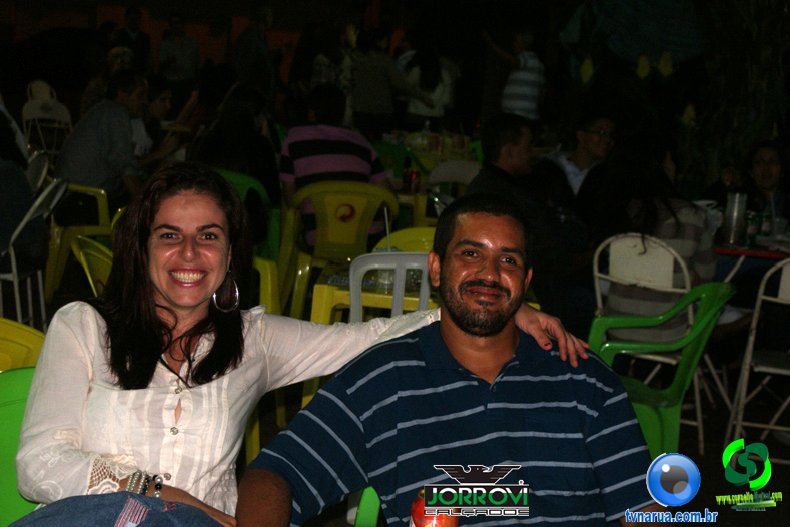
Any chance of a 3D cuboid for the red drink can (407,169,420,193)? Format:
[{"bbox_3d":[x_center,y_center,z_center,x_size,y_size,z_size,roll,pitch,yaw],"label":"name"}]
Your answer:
[{"bbox_3d":[0.090,-0.399,7.150,0.066,0.122,0.066,3,8,0],"label":"red drink can"}]

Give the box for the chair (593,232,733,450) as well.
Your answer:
[{"bbox_3d":[1.048,0.260,5.628,0.430,0.800,0.470,8,10,33],"label":"chair"}]

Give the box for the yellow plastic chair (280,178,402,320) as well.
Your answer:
[{"bbox_3d":[-0.266,0.003,6.975,0.560,0.785,0.550,2,8,-5],"label":"yellow plastic chair"}]

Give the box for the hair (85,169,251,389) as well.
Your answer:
[{"bbox_3d":[-0.373,0.021,2.430,0.250,0.350,0.240,2,8,-7],"label":"hair"}]

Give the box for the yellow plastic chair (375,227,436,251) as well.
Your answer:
[{"bbox_3d":[0.146,0.276,5.243,0.560,0.785,0.550,3,8,0],"label":"yellow plastic chair"}]

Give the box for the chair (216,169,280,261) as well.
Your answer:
[{"bbox_3d":[-0.877,-0.080,7.321,0.560,0.785,0.550,4,8,5],"label":"chair"}]

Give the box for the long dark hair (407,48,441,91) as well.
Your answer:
[{"bbox_3d":[0.248,-1.680,12.800,0.280,0.400,0.240,3,8,0],"label":"long dark hair"}]

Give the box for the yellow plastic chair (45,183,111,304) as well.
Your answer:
[{"bbox_3d":[-1.733,-0.176,7.667,0.550,0.785,0.560,-5,11,-42],"label":"yellow plastic chair"}]

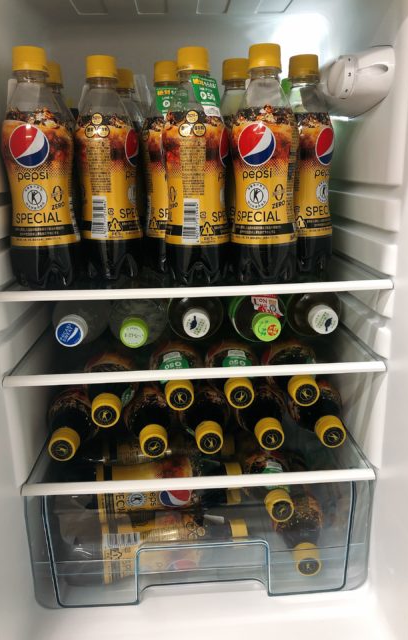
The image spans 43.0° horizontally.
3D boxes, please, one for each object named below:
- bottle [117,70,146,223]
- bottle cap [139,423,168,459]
[{"bbox_3d":[-0.089,-0.167,0.587,0.065,0.211,0.065,-2,16,-3],"label":"bottle"},{"bbox_3d":[-0.054,0.133,0.564,0.030,0.030,0.021,-3,16,-8],"label":"bottle cap"}]

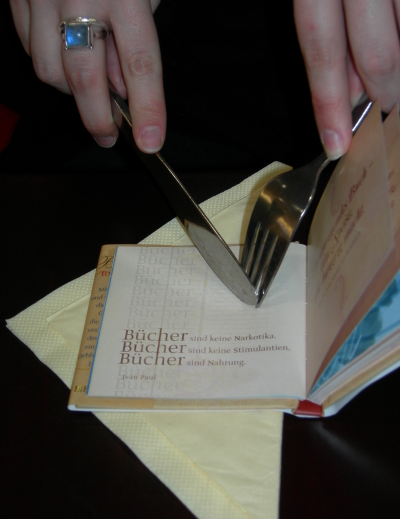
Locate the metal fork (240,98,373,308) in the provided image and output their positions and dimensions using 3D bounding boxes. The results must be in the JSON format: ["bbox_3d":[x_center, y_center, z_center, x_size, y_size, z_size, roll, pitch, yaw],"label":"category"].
[{"bbox_3d":[0.062,-0.071,0.425,0.021,0.195,0.025,14,15,-42],"label":"metal fork"}]

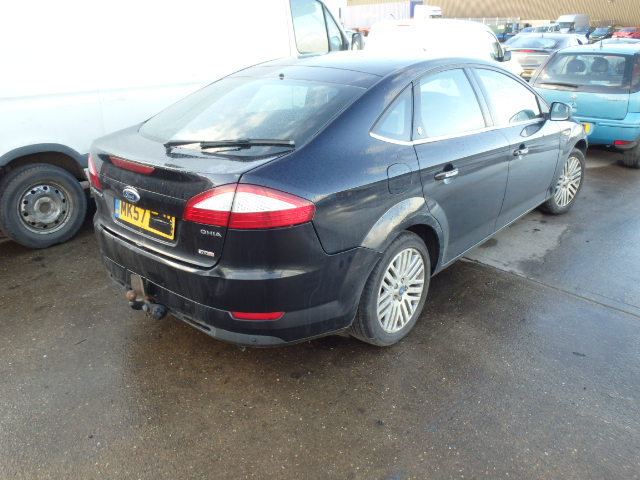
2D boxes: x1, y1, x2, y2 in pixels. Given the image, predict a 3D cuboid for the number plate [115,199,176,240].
[{"bbox_3d":[-0.831,-0.102,2.429,0.520,0.111,0.015,16,17,39],"label":"number plate"}]

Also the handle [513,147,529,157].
[{"bbox_3d":[1.389,-0.610,3.546,0.055,0.045,0.235,16,27,38],"label":"handle"}]

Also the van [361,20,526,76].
[{"bbox_3d":[2.953,-3.768,11.358,1.760,1.870,4.340,14,26,37],"label":"van"}]

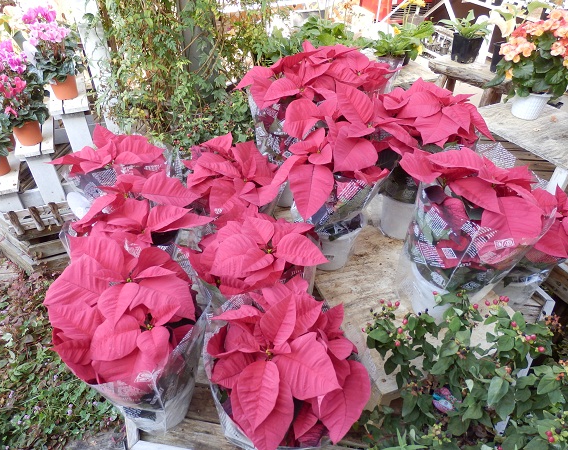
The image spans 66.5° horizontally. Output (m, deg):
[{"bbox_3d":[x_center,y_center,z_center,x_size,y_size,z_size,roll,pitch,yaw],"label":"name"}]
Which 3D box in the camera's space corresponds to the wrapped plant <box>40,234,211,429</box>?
[{"bbox_3d":[-0.327,0.237,0.930,0.330,0.390,0.340,0,38,0],"label":"wrapped plant"}]

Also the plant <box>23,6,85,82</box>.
[{"bbox_3d":[-0.936,-0.737,1.777,0.215,0.240,0.200,0,38,0],"label":"plant"}]

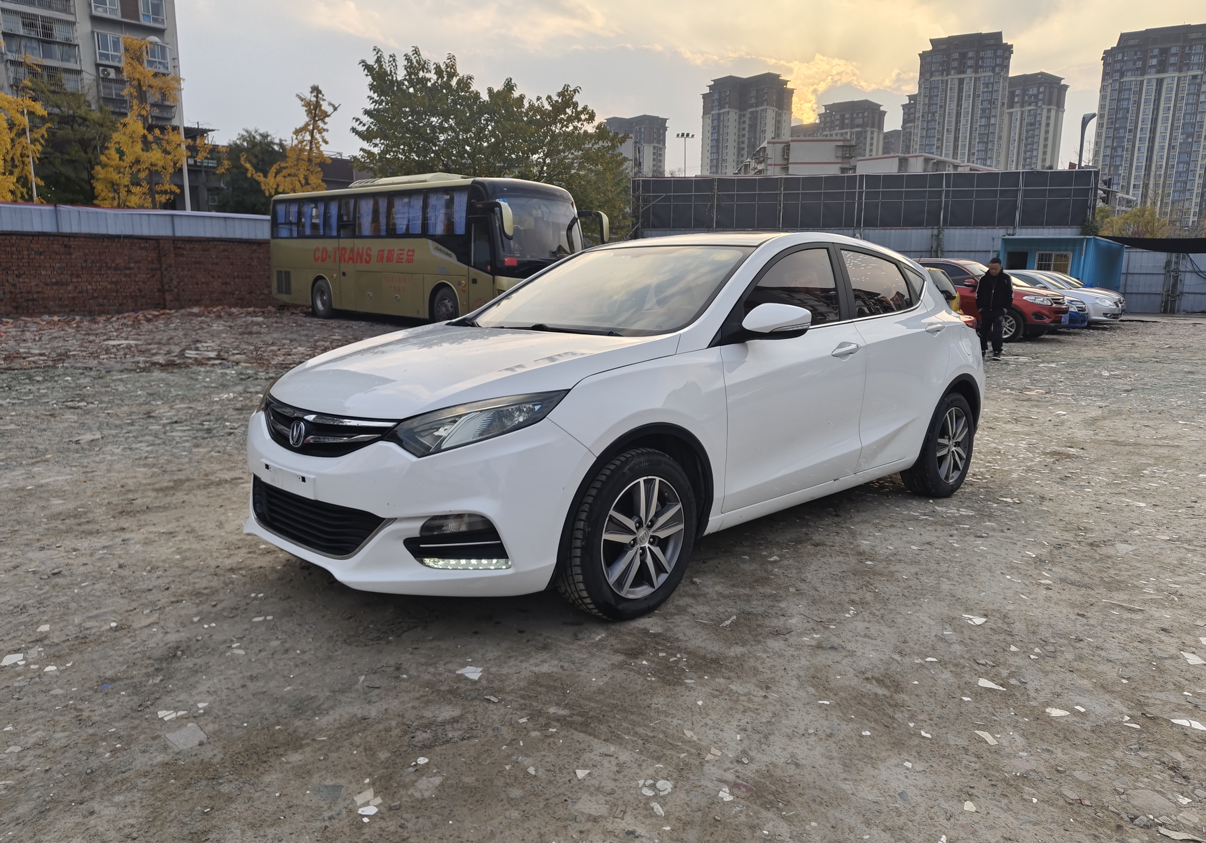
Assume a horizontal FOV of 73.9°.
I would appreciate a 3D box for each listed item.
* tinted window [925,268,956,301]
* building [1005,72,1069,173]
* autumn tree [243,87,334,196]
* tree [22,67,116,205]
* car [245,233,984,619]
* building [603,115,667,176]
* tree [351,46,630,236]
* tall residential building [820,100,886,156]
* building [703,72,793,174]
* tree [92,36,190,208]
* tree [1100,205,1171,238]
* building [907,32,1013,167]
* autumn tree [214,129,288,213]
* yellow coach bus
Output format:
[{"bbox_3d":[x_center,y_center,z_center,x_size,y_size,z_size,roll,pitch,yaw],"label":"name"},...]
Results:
[{"bbox_3d":[6.252,-2.575,15.000,1.100,0.580,0.100,-10,-16,-43],"label":"tinted window"},{"bbox_3d":[192.819,-112.446,378.486,25.000,90.034,28.000,-8,14,-39],"label":"building"},{"bbox_3d":[-13.518,-9.918,34.765,4.042,8.709,3.840,-3,11,-20],"label":"autumn tree"},{"bbox_3d":[-22.449,-9.889,33.763,4.100,9.430,4.100,-6,12,-32],"label":"tree"},{"bbox_3d":[0.508,-0.259,4.316,4.475,1.490,1.830,-8,14,-43],"label":"car"},{"bbox_3d":[18.886,-126.701,455.012,30.000,83.819,20.000,11,15,43],"label":"building"},{"bbox_3d":[-3.834,-8.260,27.446,9.392,8.487,8.922,0,11,-8],"label":"tree"},{"bbox_3d":[129.920,-122.799,430.939,28.000,88.835,24.000,10,14,40],"label":"tall residential building"},{"bbox_3d":[66.509,-115.335,380.022,28.900,92.000,31.300,-8,14,-39],"label":"building"},{"bbox_3d":[-18.233,-9.811,31.744,4.000,10.090,4.000,-5,12,-29],"label":"tree"},{"bbox_3d":[40.427,-12.803,60.679,5.364,6.623,5.096,8,13,32],"label":"tree"},{"bbox_3d":[135.916,-99.284,305.703,31.600,88.700,18.000,7,12,31],"label":"building"},{"bbox_3d":[-16.285,-9.502,36.886,3.700,7.630,3.700,-4,11,-23],"label":"autumn tree"},{"bbox_3d":[-4.643,-4.138,19.563,9.771,3.420,2.473,11,14,41],"label":"yellow coach bus"}]

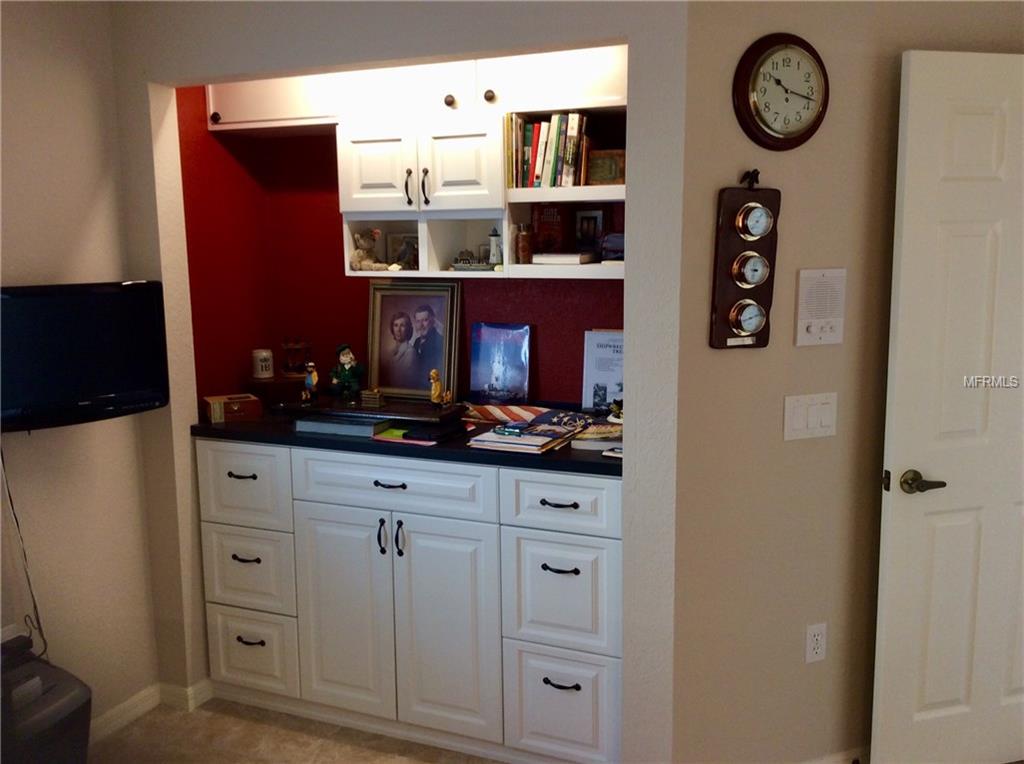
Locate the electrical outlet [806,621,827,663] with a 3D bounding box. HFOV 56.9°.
[{"bbox_3d":[0.842,0.722,2.616,0.068,0.112,0.008,-4,9,-21],"label":"electrical outlet"}]

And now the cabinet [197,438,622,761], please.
[{"bbox_3d":[-0.268,0.648,3.082,1.478,0.905,0.432,3,9,23],"label":"cabinet"}]

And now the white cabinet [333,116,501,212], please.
[{"bbox_3d":[-0.222,-0.665,2.938,0.555,0.275,0.305,3,9,23],"label":"white cabinet"}]

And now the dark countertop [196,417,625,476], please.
[{"bbox_3d":[-0.274,0.168,3.002,1.483,0.042,0.453,3,9,23],"label":"dark countertop"}]

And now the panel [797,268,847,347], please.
[{"bbox_3d":[0.805,-0.195,2.467,0.148,0.195,0.020,-4,9,-21],"label":"panel"}]

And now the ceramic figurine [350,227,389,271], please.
[{"bbox_3d":[-0.452,-0.418,2.989,0.100,0.131,0.110,-3,9,-16],"label":"ceramic figurine"}]

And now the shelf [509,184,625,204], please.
[{"bbox_3d":[0.231,-0.542,2.760,0.417,0.038,0.285,3,9,23],"label":"shelf"}]

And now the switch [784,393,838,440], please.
[{"bbox_3d":[0.792,0.091,2.507,0.166,0.115,0.010,-4,9,-21],"label":"switch"}]

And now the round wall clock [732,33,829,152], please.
[{"bbox_3d":[0.671,-0.713,2.323,0.285,0.285,0.050,-4,9,-21],"label":"round wall clock"}]

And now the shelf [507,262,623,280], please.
[{"bbox_3d":[0.233,-0.330,2.790,0.417,0.040,0.285,3,9,23],"label":"shelf"}]

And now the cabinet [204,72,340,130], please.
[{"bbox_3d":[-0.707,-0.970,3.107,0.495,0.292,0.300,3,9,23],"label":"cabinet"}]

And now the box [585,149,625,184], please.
[{"bbox_3d":[0.276,-0.613,2.738,0.133,0.107,0.070,3,9,23],"label":"box"}]

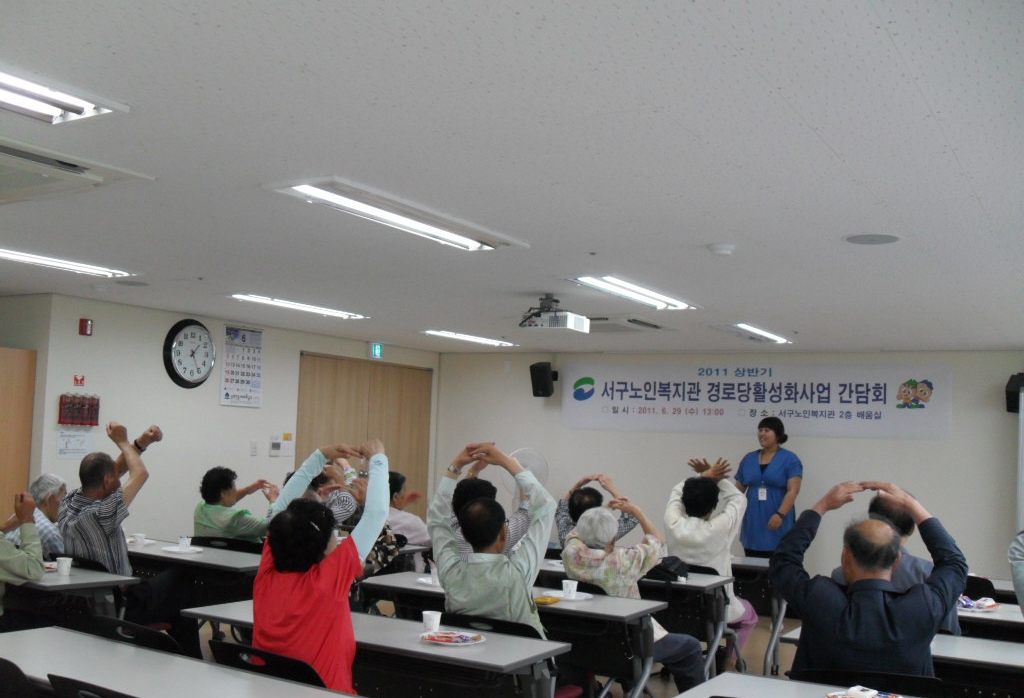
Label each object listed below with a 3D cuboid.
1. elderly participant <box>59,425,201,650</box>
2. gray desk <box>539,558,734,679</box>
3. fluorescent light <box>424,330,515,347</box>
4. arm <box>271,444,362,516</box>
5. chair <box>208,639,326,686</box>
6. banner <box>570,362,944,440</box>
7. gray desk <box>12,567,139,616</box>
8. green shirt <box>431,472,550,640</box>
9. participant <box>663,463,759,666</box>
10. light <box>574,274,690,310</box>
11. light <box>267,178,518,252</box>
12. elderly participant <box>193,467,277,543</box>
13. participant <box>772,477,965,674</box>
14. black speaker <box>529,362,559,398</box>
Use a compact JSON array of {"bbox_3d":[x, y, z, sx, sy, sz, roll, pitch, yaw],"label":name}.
[{"bbox_3d":[-2.119,1.143,5.709,0.560,1.460,0.760,-1,-6,33],"label":"elderly participant"},{"bbox_3d":[0.443,1.583,5.771,1.500,0.720,0.460,-1,-5,33],"label":"gray desk"},{"bbox_3d":[-0.340,-0.083,8.957,0.300,0.080,1.260,-1,-6,33],"label":"fluorescent light"},{"bbox_3d":[-0.659,0.445,3.453,0.340,0.300,0.200,-1,-6,33],"label":"arm"},{"bbox_3d":[-0.647,1.339,3.432,0.510,0.770,0.540,-1,-5,33],"label":"chair"},{"bbox_3d":[1.940,0.430,8.911,3.400,0.600,0.020,0,-5,29],"label":"banner"},{"bbox_3d":[-2.570,1.449,5.164,1.500,0.720,0.480,-1,-6,33],"label":"gray desk"},{"bbox_3d":[0.045,1.116,4.317,0.560,1.400,0.700,-1,-5,33],"label":"green shirt"},{"bbox_3d":[1.210,1.316,6.107,0.520,1.360,0.700,-1,-6,38],"label":"participant"},{"bbox_3d":[0.724,-0.310,5.905,0.300,0.080,1.260,-1,-6,33],"label":"light"},{"bbox_3d":[-0.356,-0.487,3.763,0.300,0.080,1.280,0,-5,29],"label":"light"},{"bbox_3d":[-1.735,1.384,6.785,0.520,1.200,0.740,-1,-6,33],"label":"elderly participant"},{"bbox_3d":[1.257,1.139,3.564,0.640,1.360,0.720,-1,-6,33],"label":"participant"},{"bbox_3d":[0.288,0.293,9.794,0.200,0.320,0.220,-1,8,33],"label":"black speaker"}]

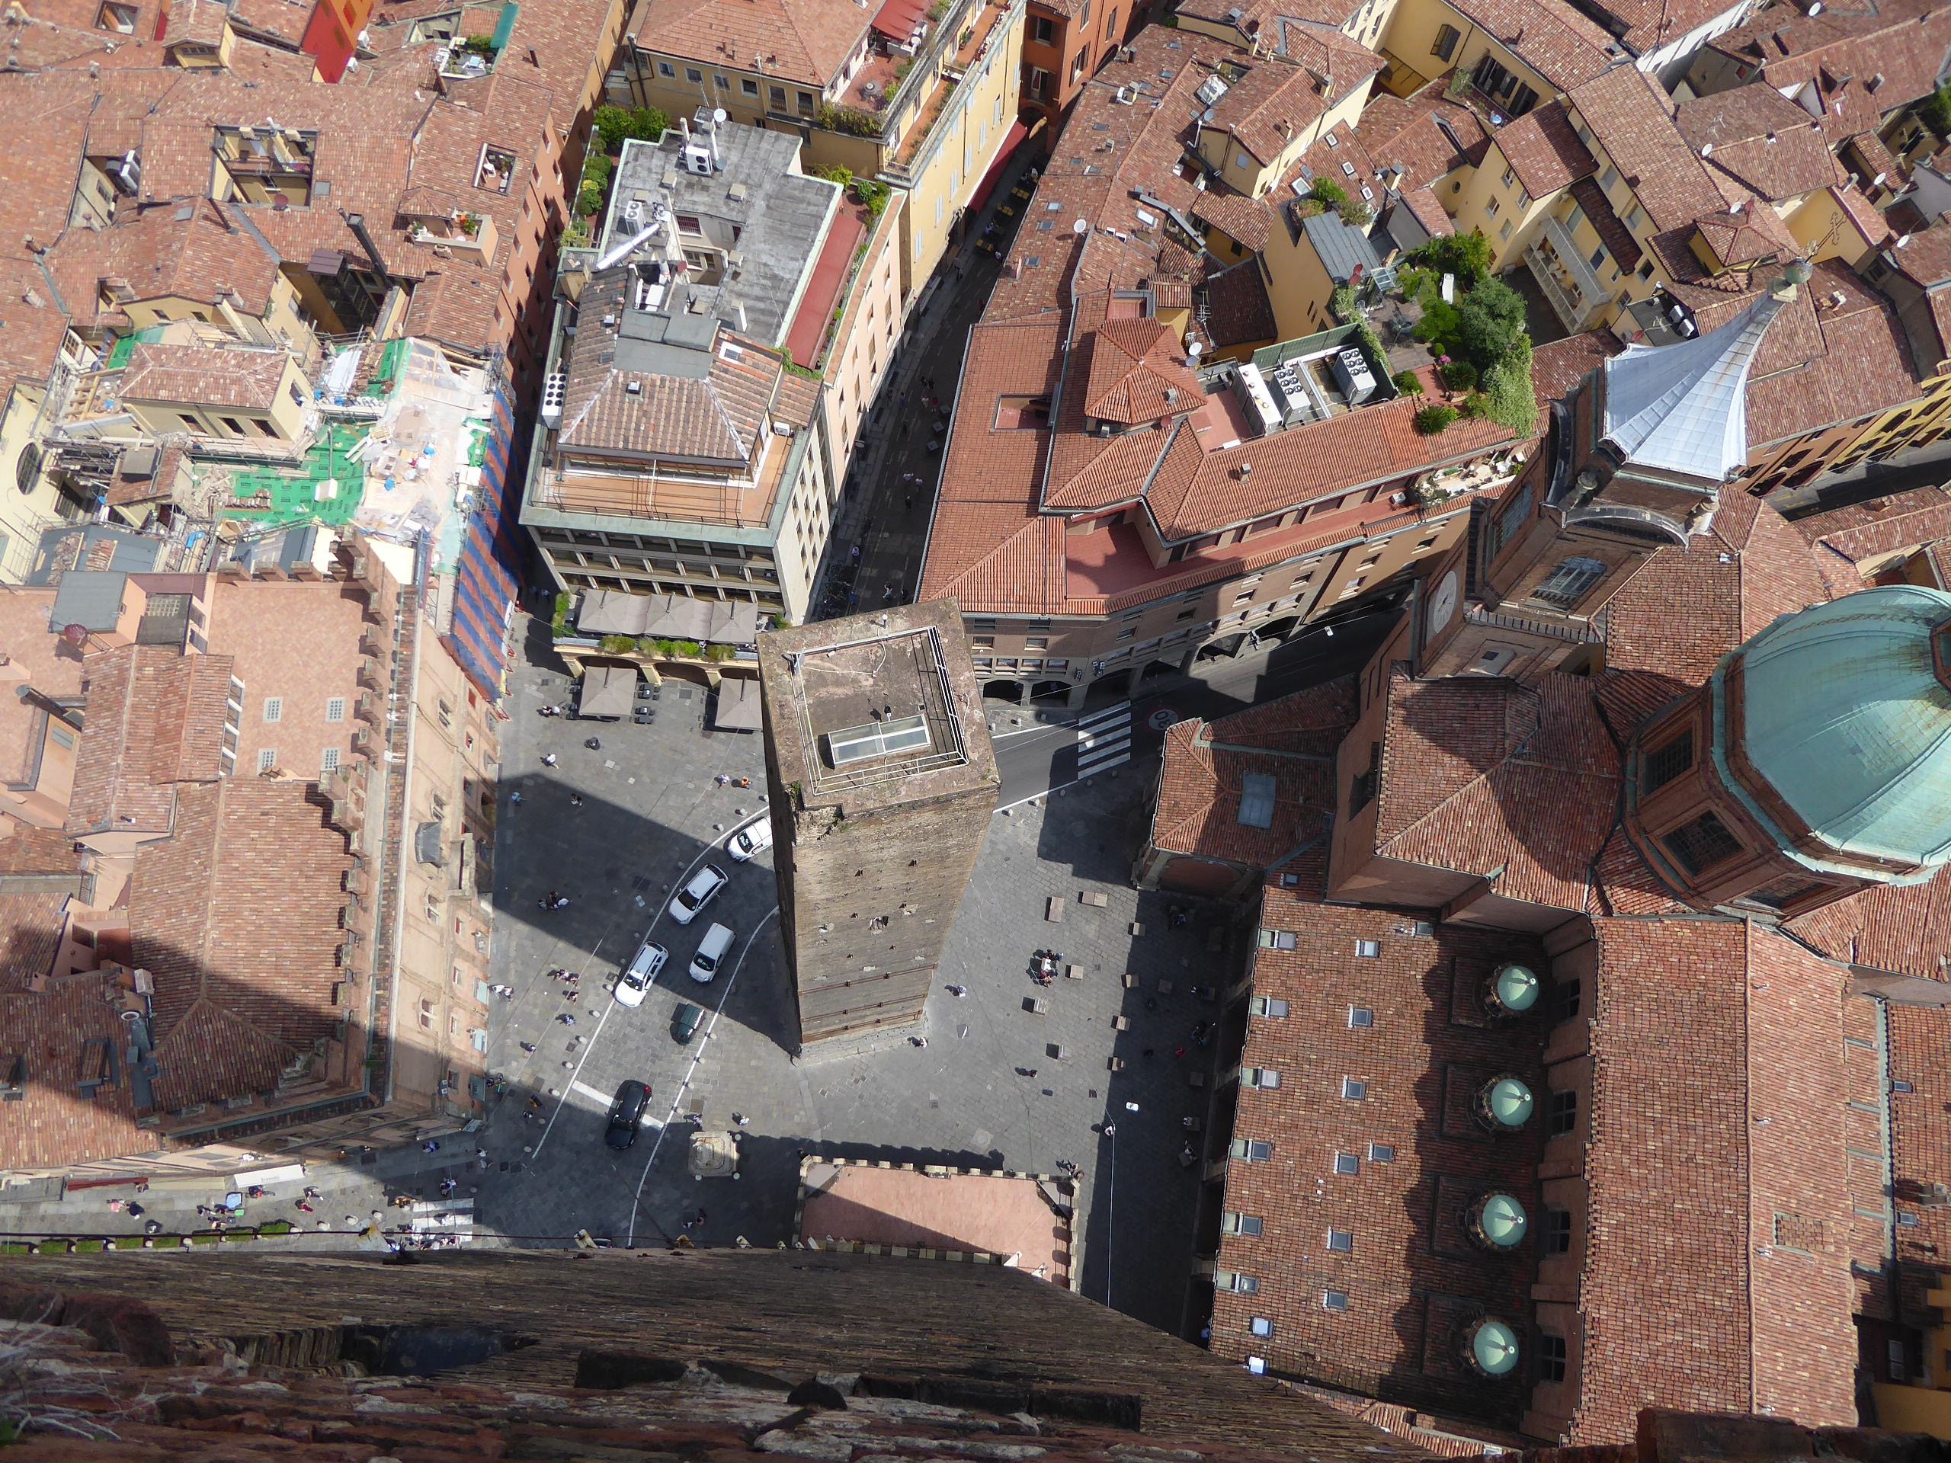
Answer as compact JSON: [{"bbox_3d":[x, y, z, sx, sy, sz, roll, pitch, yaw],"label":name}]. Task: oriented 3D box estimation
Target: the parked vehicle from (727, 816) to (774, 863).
[{"bbox_3d":[-15.202,7.410,98.142,4.150,1.820,1.740,-29,73,-12],"label":"parked vehicle"}]

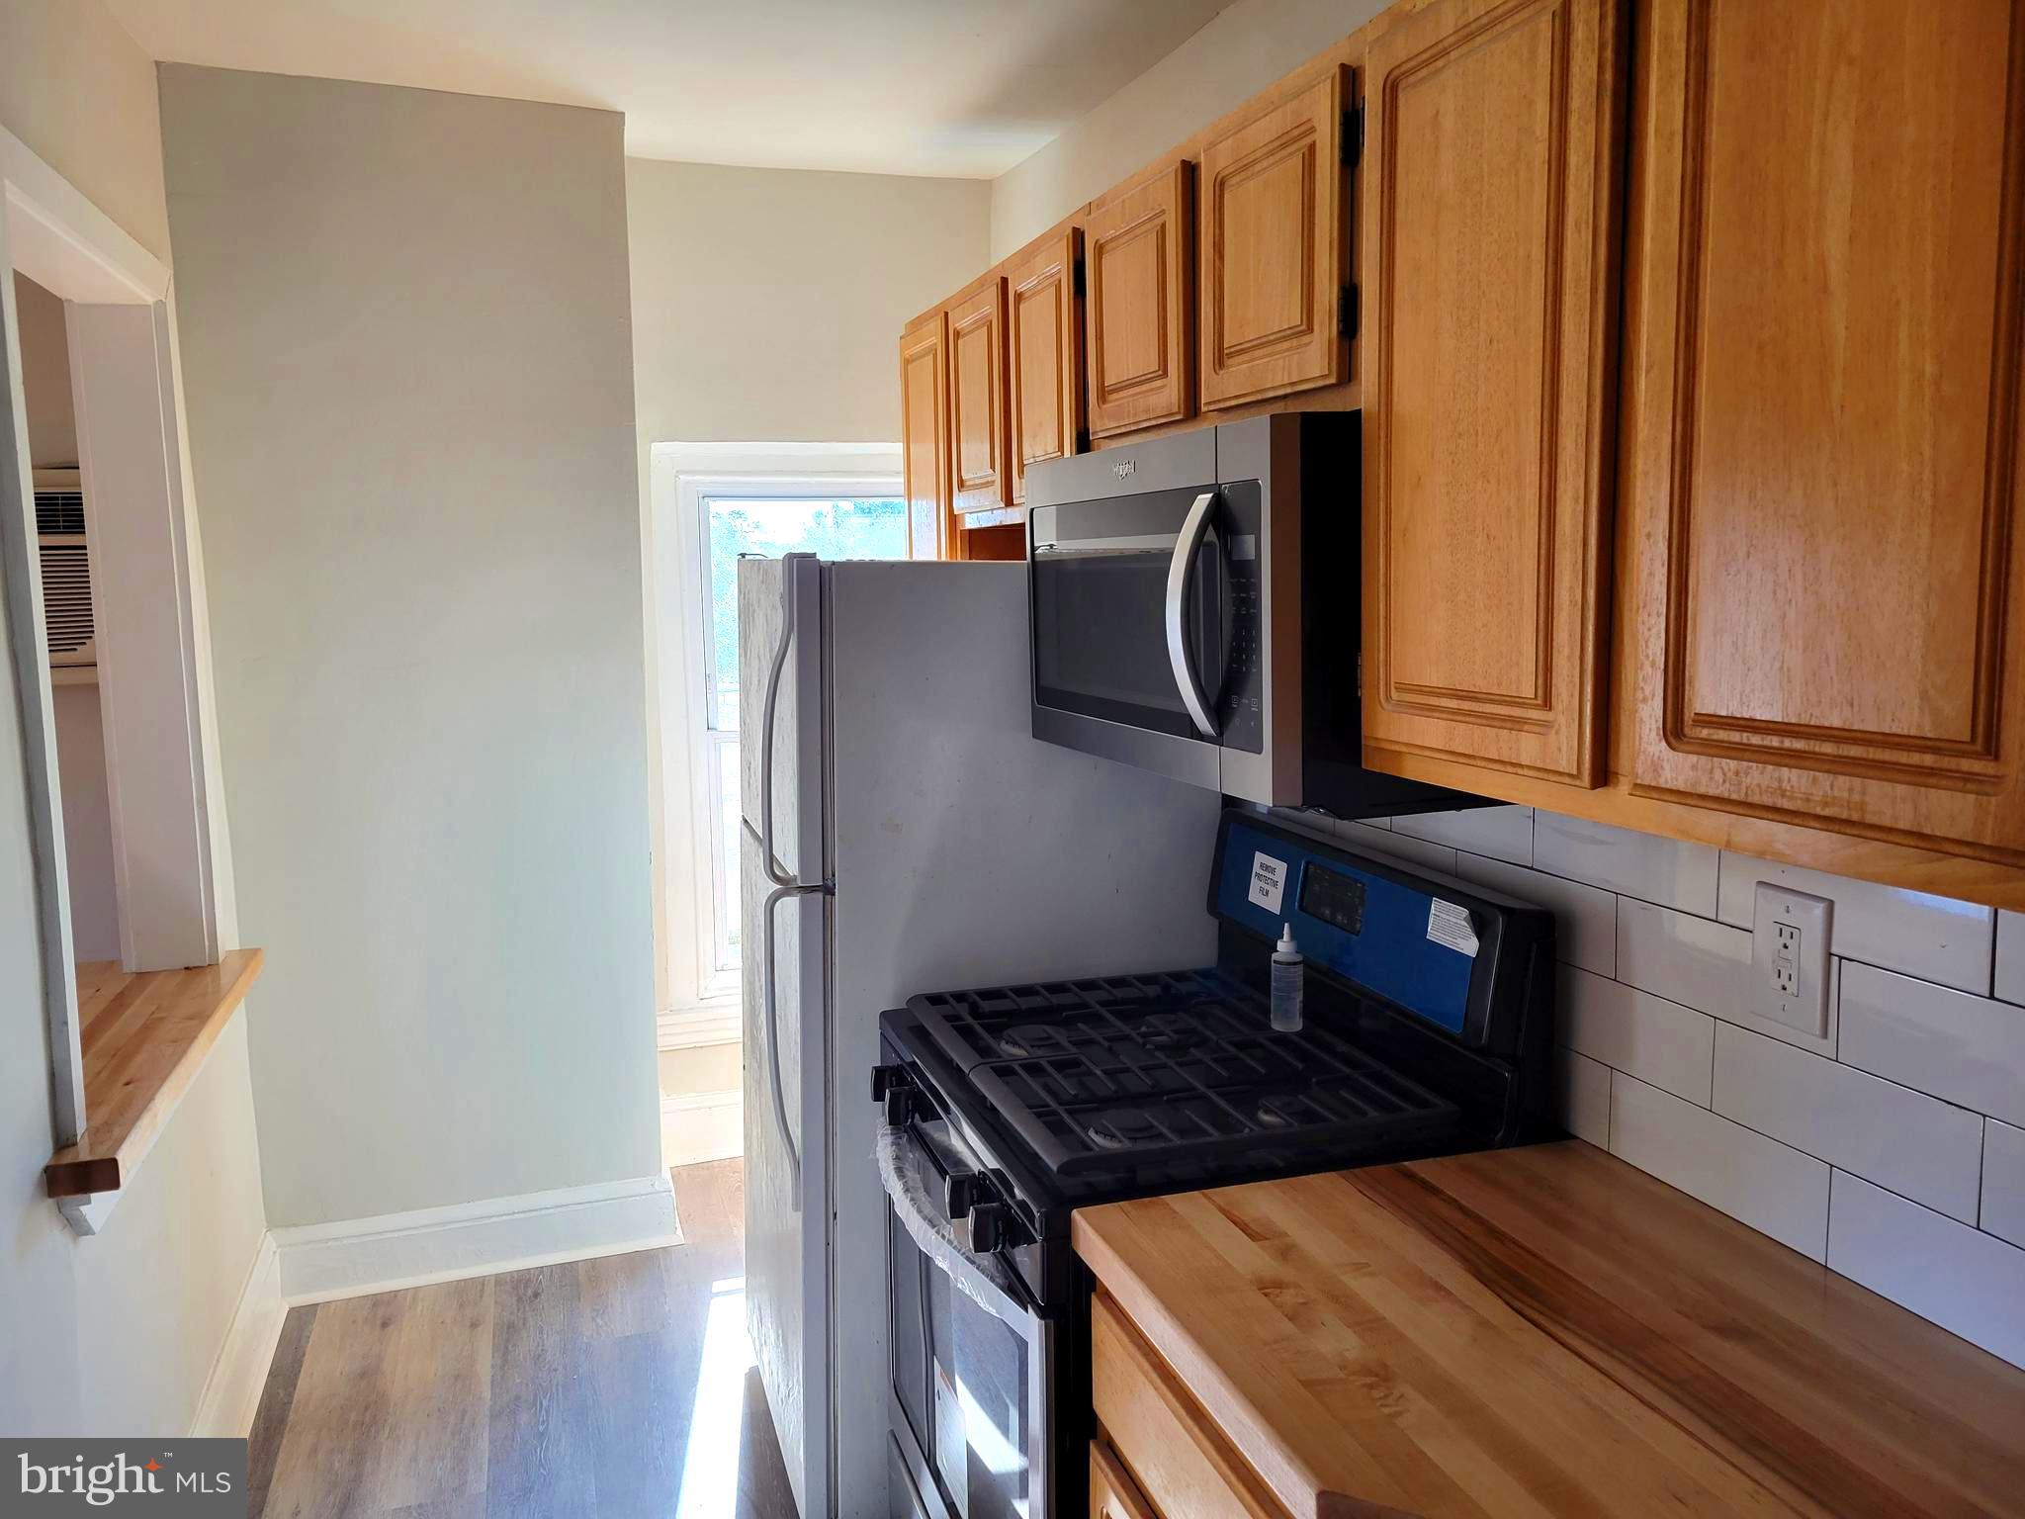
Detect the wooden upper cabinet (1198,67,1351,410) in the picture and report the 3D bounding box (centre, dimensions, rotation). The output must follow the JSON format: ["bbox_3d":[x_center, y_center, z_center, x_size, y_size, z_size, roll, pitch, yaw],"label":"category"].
[{"bbox_3d":[0.432,-0.583,1.797,0.315,0.355,0.365,-3,7,-18],"label":"wooden upper cabinet"}]

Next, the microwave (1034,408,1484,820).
[{"bbox_3d":[0.330,-0.196,2.002,0.423,0.425,0.764,-3,7,-18],"label":"microwave"}]

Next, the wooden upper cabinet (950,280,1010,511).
[{"bbox_3d":[0.084,-0.663,2.833,0.315,0.425,0.345,-3,7,-18],"label":"wooden upper cabinet"}]

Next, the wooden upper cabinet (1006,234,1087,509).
[{"bbox_3d":[0.195,-0.625,2.503,0.315,0.425,0.335,-3,7,-18],"label":"wooden upper cabinet"}]

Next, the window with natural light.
[{"bbox_3d":[-0.510,-0.050,4.097,0.660,1.340,0.090,-3,7,-18],"label":"window with natural light"}]

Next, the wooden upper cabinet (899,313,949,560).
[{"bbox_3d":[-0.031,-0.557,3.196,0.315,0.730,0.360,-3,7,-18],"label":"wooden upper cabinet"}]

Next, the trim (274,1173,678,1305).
[{"bbox_3d":[-1.211,1.097,3.515,0.880,0.183,0.040,-3,7,-18],"label":"trim"}]

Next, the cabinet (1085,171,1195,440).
[{"bbox_3d":[0.313,-0.624,2.150,0.315,0.355,0.365,-3,7,-18],"label":"cabinet"}]

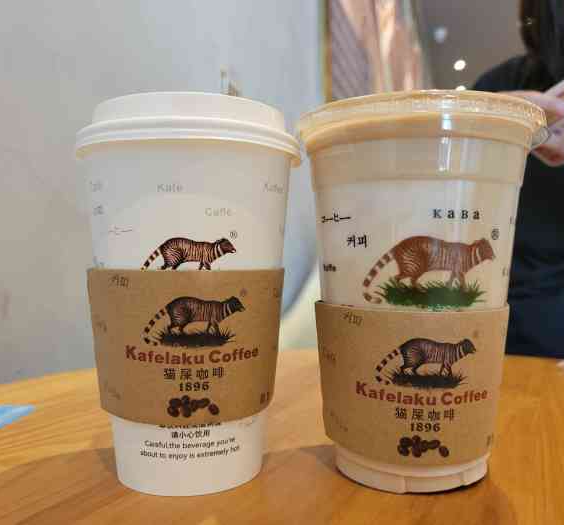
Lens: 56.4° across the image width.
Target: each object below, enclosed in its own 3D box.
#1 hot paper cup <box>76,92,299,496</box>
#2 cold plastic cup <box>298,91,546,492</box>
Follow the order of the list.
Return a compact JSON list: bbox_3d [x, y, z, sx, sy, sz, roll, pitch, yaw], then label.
[{"bbox_3d":[-0.039,0.013,0.229,0.093,0.150,0.093,1,2,0],"label":"hot paper cup"},{"bbox_3d":[0.058,0.014,0.236,0.102,0.151,0.102,1,2,0],"label":"cold plastic cup"}]

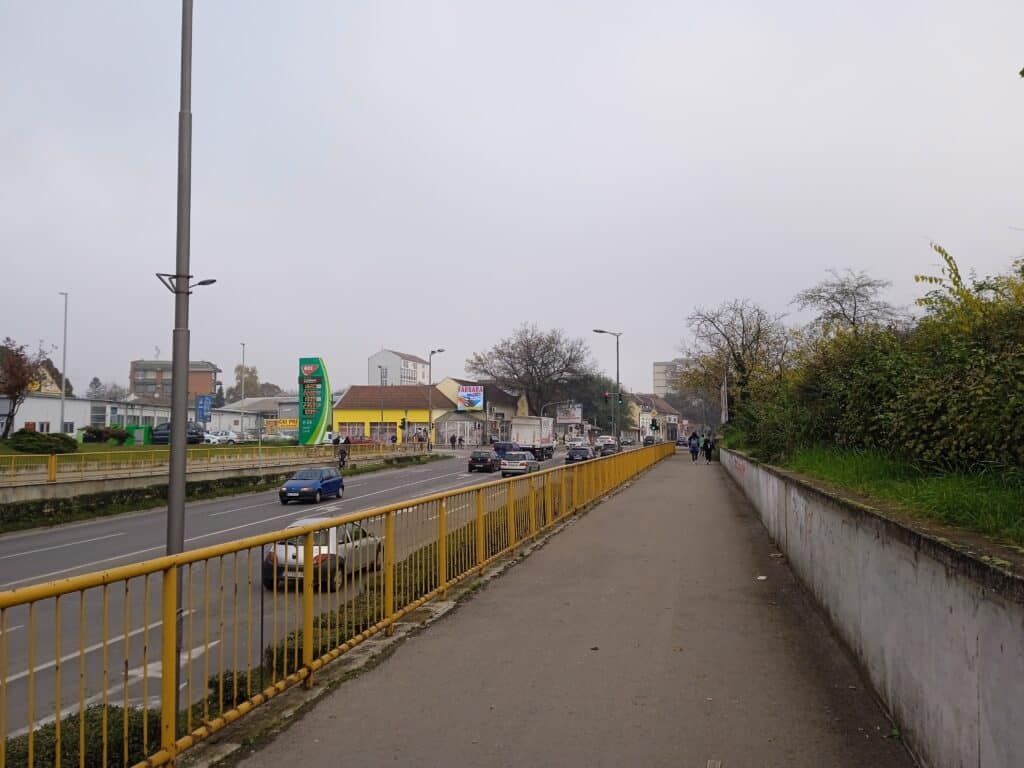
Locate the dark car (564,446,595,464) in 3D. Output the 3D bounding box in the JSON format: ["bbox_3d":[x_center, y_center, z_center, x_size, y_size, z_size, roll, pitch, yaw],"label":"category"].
[{"bbox_3d":[5.300,5.386,63.090,1.750,1.450,4.200,-1,-4,13],"label":"dark car"}]

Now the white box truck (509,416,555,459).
[{"bbox_3d":[2.050,4.785,73.044,2.450,3.650,7.000,-1,-4,13],"label":"white box truck"}]

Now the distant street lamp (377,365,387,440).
[{"bbox_3d":[-15.400,2.910,98.003,0.700,9.800,0.300,0,-3,5],"label":"distant street lamp"}]

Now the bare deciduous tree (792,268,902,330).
[{"bbox_3d":[16.800,-1.262,42.153,6.000,8.800,6.000,0,-3,0],"label":"bare deciduous tree"}]

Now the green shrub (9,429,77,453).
[{"bbox_3d":[-26.924,3.297,47.500,3.750,1.420,3.000,2,-4,-29],"label":"green shrub"}]

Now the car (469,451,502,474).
[{"bbox_3d":[-1.780,5.410,58.100,1.660,1.430,3.900,0,-3,10],"label":"car"}]

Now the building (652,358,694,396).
[{"bbox_3d":[66.703,6.362,340.000,17.500,31.000,14.500,-1,-3,13],"label":"building"}]

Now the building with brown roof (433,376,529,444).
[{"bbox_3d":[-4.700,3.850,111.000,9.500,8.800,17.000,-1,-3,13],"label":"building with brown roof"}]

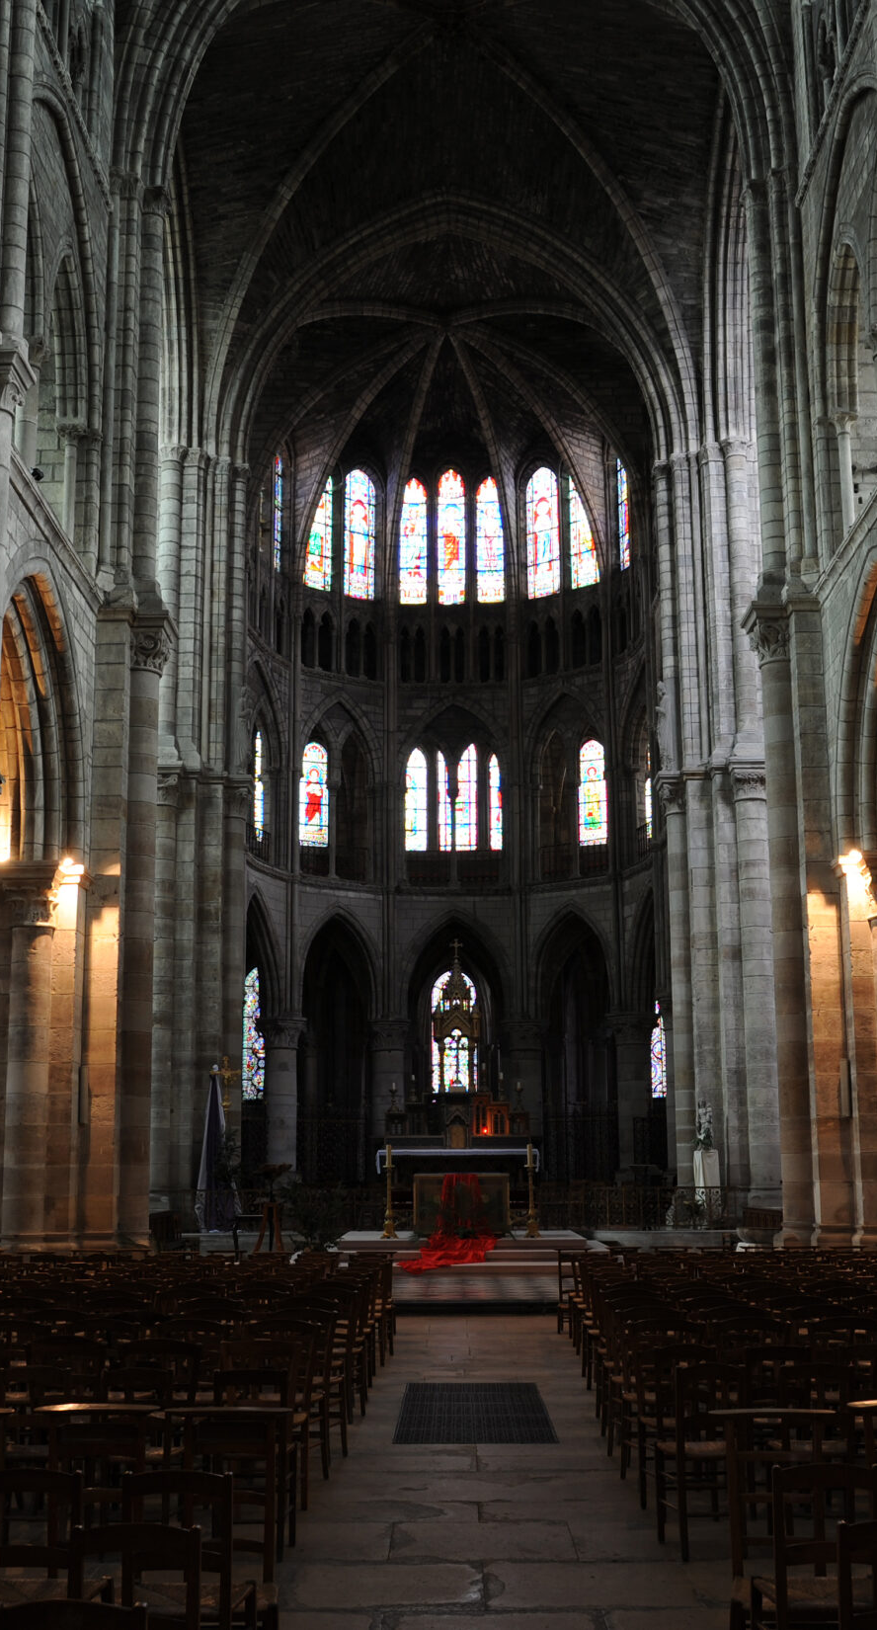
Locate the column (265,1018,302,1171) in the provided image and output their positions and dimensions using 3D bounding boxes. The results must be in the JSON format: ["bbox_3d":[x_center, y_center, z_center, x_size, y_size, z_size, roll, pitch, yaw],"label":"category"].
[{"bbox_3d":[-3.948,7.308,41.831,1.050,4.253,1.050,0,-11,0],"label":"column"}]

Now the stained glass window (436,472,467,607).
[{"bbox_3d":[0.330,-7.364,43.364,0.820,3.860,0.200,-1,-12,1],"label":"stained glass window"}]

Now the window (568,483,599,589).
[{"bbox_3d":[4.134,-8.063,45.940,0.950,3.430,0.200,-7,-13,30],"label":"window"}]

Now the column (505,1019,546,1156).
[{"bbox_3d":[2.304,7.506,42.959,1.050,4.268,1.050,0,-11,0],"label":"column"}]

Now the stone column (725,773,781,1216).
[{"bbox_3d":[7.053,3.650,35.922,1.000,9.600,1.000,0,-12,1],"label":"stone column"}]

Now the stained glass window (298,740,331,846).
[{"bbox_3d":[-3.675,-0.619,48.214,1.000,3.273,0.200,5,-12,-26],"label":"stained glass window"}]

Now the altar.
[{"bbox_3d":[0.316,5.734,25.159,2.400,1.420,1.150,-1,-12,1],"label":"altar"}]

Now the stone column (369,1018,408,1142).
[{"bbox_3d":[-1.240,7.060,39.914,0.980,4.040,0.980,-1,-12,1],"label":"stone column"}]

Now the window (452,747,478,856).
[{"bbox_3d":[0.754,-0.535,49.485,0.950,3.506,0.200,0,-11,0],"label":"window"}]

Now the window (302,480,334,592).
[{"bbox_3d":[-3.323,-8.080,45.382,0.970,3.800,0.250,8,-15,-34],"label":"window"}]

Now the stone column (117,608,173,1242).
[{"bbox_3d":[-4.125,1.387,22.635,0.520,8.950,0.520,-1,-12,1],"label":"stone column"}]

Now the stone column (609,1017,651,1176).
[{"bbox_3d":[4.932,7.294,41.753,1.050,4.245,1.050,0,-11,0],"label":"stone column"}]

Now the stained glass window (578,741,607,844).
[{"bbox_3d":[4.654,-0.709,49.157,1.000,3.300,0.250,-7,-14,29],"label":"stained glass window"}]

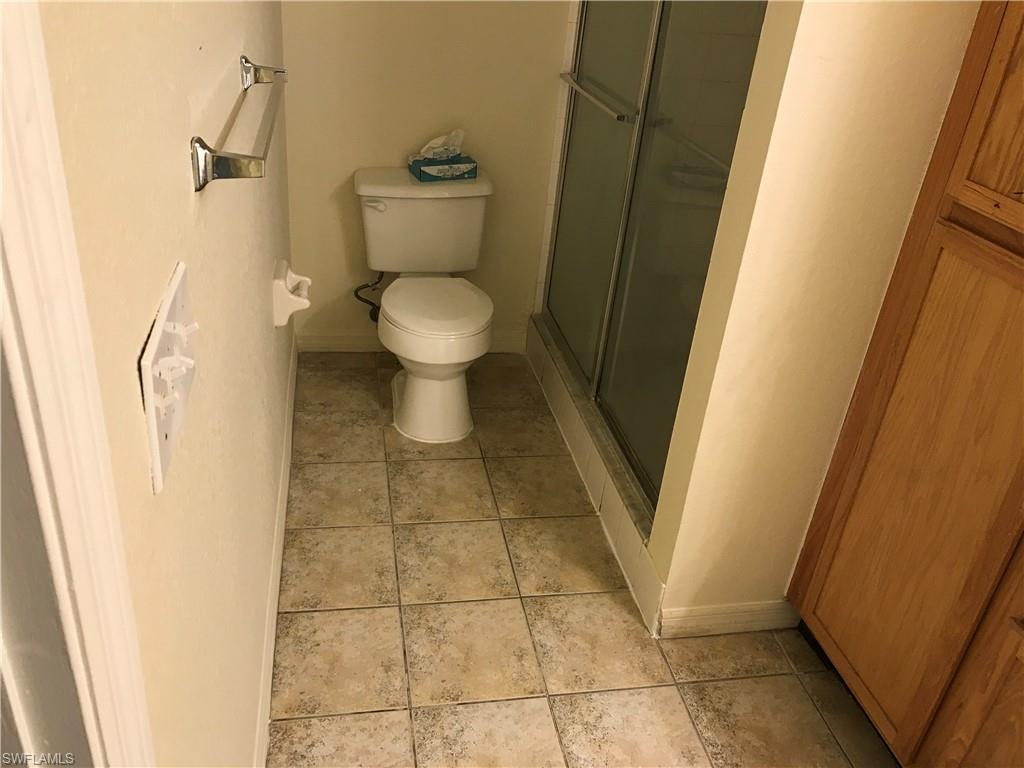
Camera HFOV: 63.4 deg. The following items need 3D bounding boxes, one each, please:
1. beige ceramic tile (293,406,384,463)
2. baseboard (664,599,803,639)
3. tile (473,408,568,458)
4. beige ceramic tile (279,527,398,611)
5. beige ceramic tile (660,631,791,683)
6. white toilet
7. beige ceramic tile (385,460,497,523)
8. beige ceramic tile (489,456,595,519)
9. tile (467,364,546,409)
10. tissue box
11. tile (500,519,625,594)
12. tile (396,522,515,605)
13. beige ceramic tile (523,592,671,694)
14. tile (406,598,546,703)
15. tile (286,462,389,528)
[{"bbox_3d":[-0.566,0.172,2.697,0.290,0.010,0.306,-1,30,-12],"label":"beige ceramic tile"},{"bbox_3d":[0.556,0.589,2.077,0.381,0.088,0.014,-1,30,-12],"label":"baseboard"},{"bbox_3d":[0.030,0.165,2.791,0.292,0.010,0.294,-1,30,-12],"label":"tile"},{"bbox_3d":[-0.451,0.477,2.152,0.294,0.010,0.300,-1,30,-12],"label":"beige ceramic tile"},{"bbox_3d":[0.524,0.669,2.029,0.306,0.010,0.136,-1,30,-12],"label":"beige ceramic tile"},{"bbox_3d":[-0.277,-0.267,2.773,0.465,0.730,0.685,-1,30,-13],"label":"white toilet"},{"bbox_3d":[-0.210,0.320,2.473,0.300,0.010,0.300,-1,30,-12],"label":"beige ceramic tile"},{"bbox_3d":[0.086,0.317,2.535,0.292,0.010,0.300,-1,30,-12],"label":"beige ceramic tile"},{"bbox_3d":[-0.025,0.014,3.046,0.292,0.010,0.297,-1,30,-12],"label":"tile"},{"bbox_3d":[-0.232,-0.729,2.801,0.213,0.050,0.112,-11,34,-28],"label":"tissue box"},{"bbox_3d":[0.141,0.470,2.276,0.292,0.010,0.300,-1,30,-12],"label":"tile"},{"bbox_3d":[-0.156,0.478,2.235,0.306,0.010,0.306,-1,30,-12],"label":"tile"},{"bbox_3d":[0.200,0.623,2.018,0.297,0.010,0.300,-1,30,-12],"label":"beige ceramic tile"},{"bbox_3d":[-0.099,0.633,1.973,0.306,0.010,0.306,-1,30,-12],"label":"tile"},{"bbox_3d":[-0.507,0.323,2.411,0.294,0.010,0.300,-1,30,-12],"label":"tile"}]

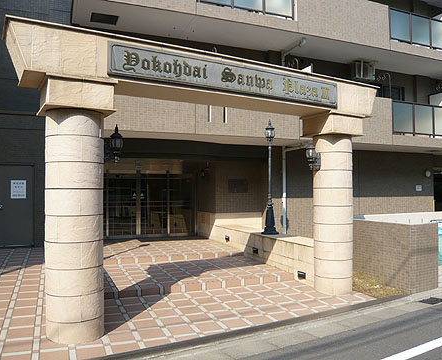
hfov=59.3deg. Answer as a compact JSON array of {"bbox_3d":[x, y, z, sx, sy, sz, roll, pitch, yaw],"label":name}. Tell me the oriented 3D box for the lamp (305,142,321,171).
[{"bbox_3d":[1.581,-0.398,6.621,0.270,0.490,0.185,1,-1,-29],"label":"lamp"}]

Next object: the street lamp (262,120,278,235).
[{"bbox_3d":[1.132,-0.079,8.900,0.400,2.600,0.400,0,-1,0],"label":"street lamp"}]

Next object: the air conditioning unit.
[{"bbox_3d":[4.410,-3.400,12.120,0.770,0.570,0.300,1,-1,-24],"label":"air conditioning unit"}]

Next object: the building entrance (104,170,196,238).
[{"bbox_3d":[-2.337,0.731,12.160,3.270,2.100,0.250,0,-1,-22],"label":"building entrance"}]

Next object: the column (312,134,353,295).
[{"bbox_3d":[1.976,0.599,6.845,0.665,2.680,0.665,0,-1,0],"label":"column"}]

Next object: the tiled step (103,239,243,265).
[{"bbox_3d":[-1.782,1.804,10.387,3.550,0.130,3.600,0,-1,-22],"label":"tiled step"}]

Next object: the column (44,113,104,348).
[{"bbox_3d":[-1.780,0.537,4.745,0.670,2.670,0.670,1,-1,-29],"label":"column"}]

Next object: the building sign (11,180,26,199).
[{"bbox_3d":[-4.944,0.232,9.500,0.330,0.445,0.020,1,-1,-24],"label":"building sign"}]

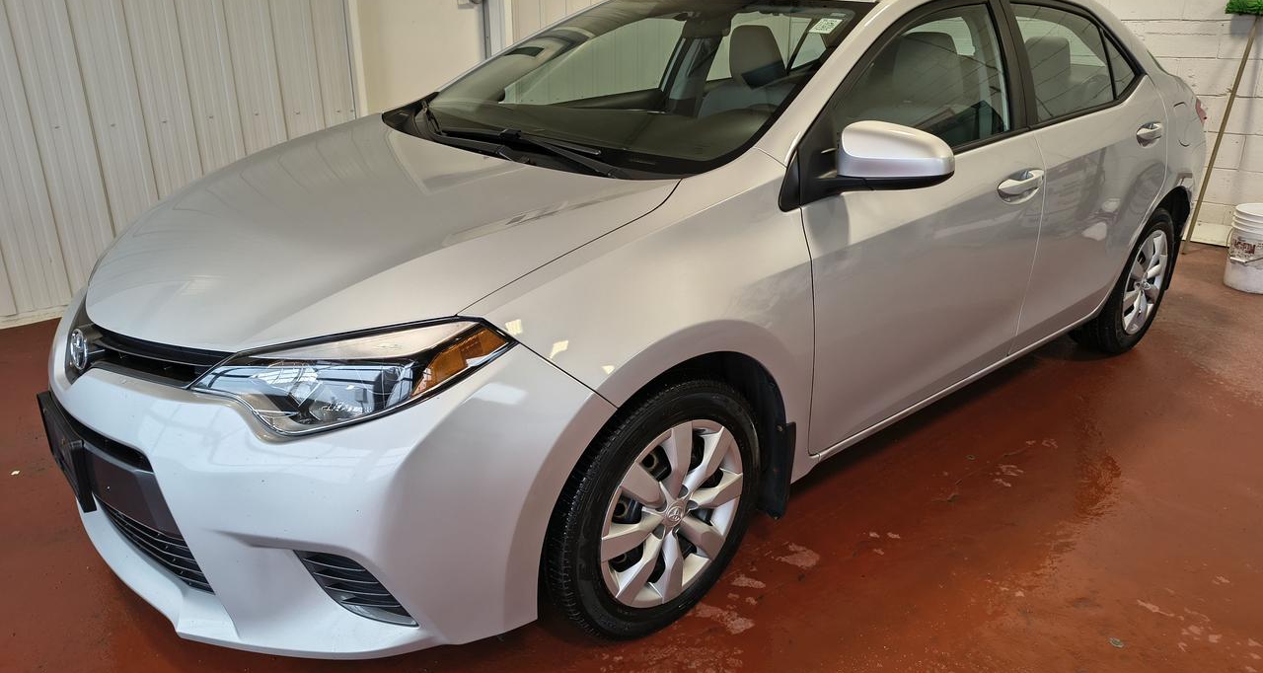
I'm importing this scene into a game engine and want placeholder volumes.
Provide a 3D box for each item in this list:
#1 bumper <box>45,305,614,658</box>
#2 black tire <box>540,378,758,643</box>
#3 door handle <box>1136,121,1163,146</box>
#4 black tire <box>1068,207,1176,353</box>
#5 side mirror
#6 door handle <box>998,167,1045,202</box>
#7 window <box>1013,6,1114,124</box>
[{"bbox_3d":[-0.899,0.135,2.115,0.790,0.620,1.750,-17,27,-39],"label":"bumper"},{"bbox_3d":[0.026,0.359,1.993,0.632,0.626,0.210,-18,27,-40],"label":"black tire"},{"bbox_3d":[1.870,-0.734,3.176,0.230,0.080,0.060,-17,27,-39],"label":"door handle"},{"bbox_3d":[2.045,-0.255,3.678,0.632,0.626,0.210,-17,27,-39],"label":"black tire"},{"bbox_3d":[0.588,-0.416,2.000,0.240,0.165,0.190,17,26,37],"label":"side mirror"},{"bbox_3d":[1.142,-0.452,2.577,0.235,0.080,0.060,-17,27,-39],"label":"door handle"},{"bbox_3d":[1.466,-0.924,2.934,0.680,0.390,0.050,-17,1,-39],"label":"window"}]

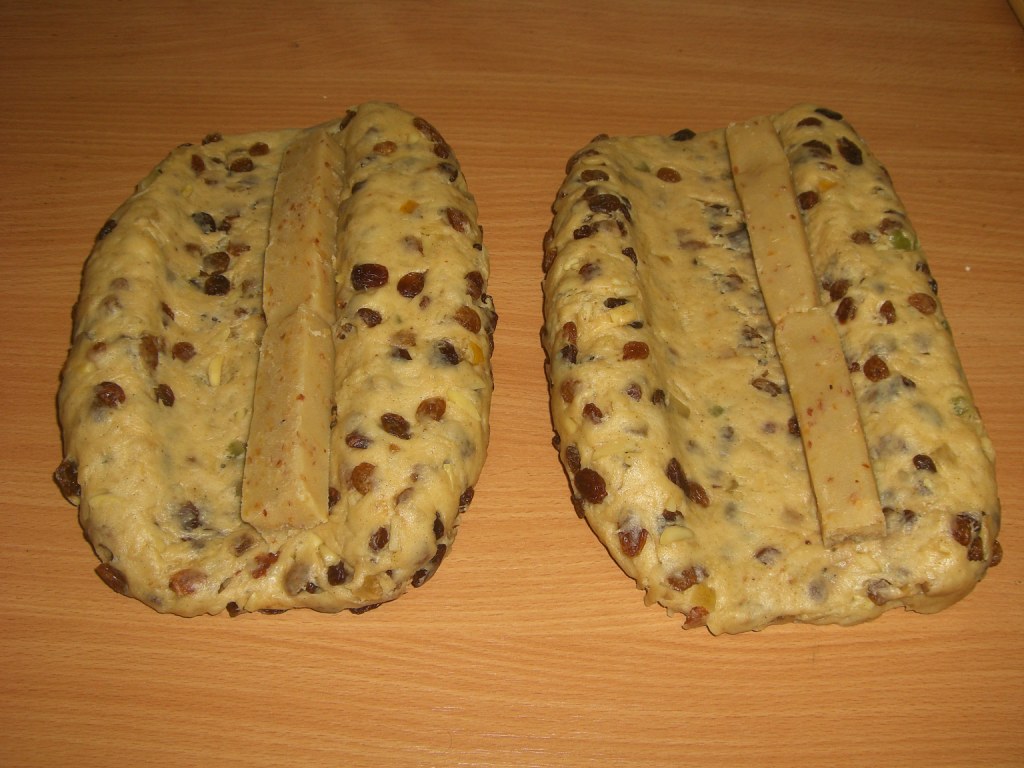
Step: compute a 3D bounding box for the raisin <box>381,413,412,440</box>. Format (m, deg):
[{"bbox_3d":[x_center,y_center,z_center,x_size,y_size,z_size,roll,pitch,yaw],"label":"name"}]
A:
[{"bbox_3d":[-0.050,0.019,0.489,0.017,0.007,0.009,35,61,23],"label":"raisin"}]

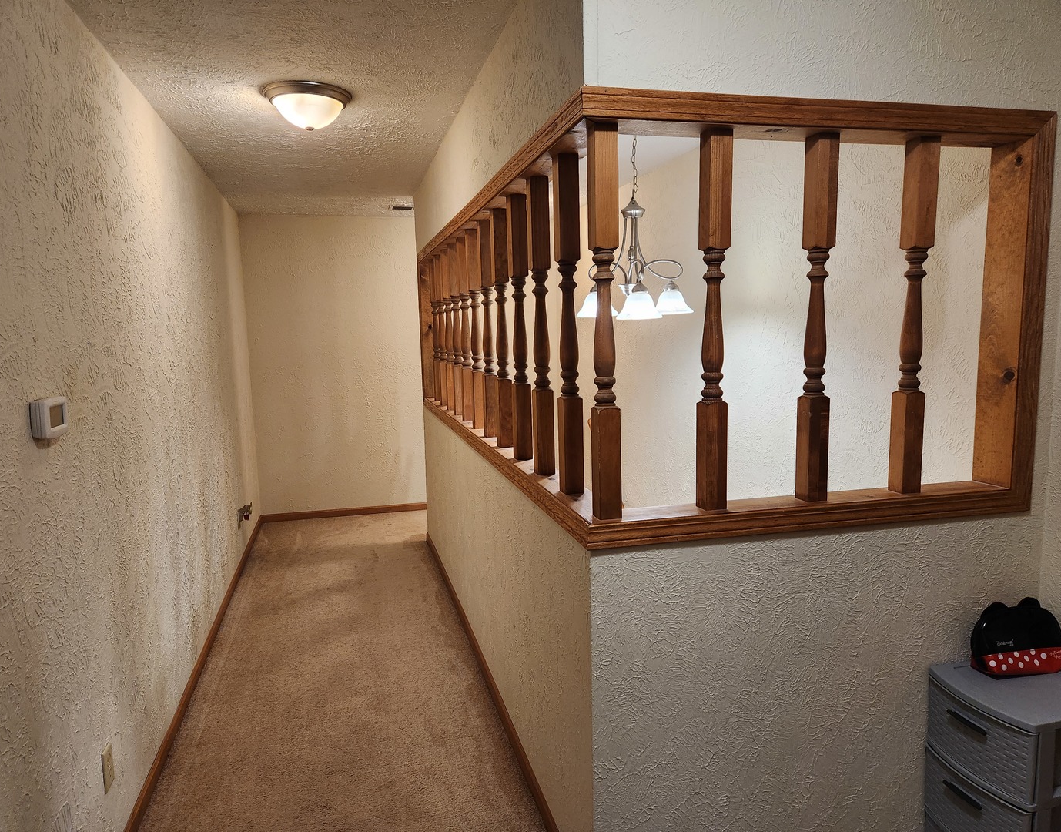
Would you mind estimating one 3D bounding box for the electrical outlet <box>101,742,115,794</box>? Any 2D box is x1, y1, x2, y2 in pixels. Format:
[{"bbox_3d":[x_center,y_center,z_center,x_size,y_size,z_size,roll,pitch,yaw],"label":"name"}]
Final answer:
[{"bbox_3d":[-1.185,0.987,2.065,0.008,0.115,0.071,-3,7,-14],"label":"electrical outlet"}]

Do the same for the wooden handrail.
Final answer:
[{"bbox_3d":[0.298,-0.420,3.512,1.274,1.046,3.558,-3,7,-14],"label":"wooden handrail"}]

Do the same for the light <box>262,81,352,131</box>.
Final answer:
[{"bbox_3d":[-0.874,-1.197,2.912,0.334,0.135,0.334,-3,7,-14],"label":"light"}]

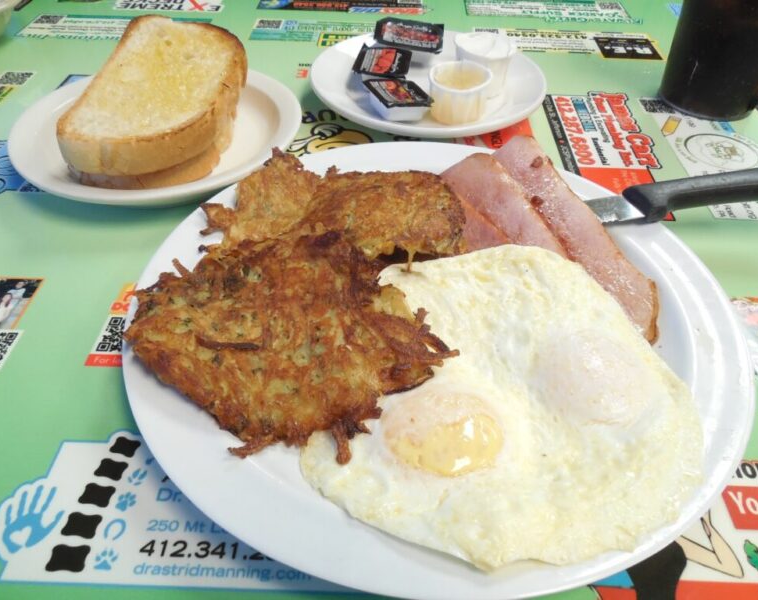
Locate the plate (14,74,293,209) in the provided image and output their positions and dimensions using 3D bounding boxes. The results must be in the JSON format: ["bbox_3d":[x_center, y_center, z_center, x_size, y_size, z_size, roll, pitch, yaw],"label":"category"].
[{"bbox_3d":[-0.135,-0.105,0.366,0.174,0.021,0.174,1,45,-1],"label":"plate"}]

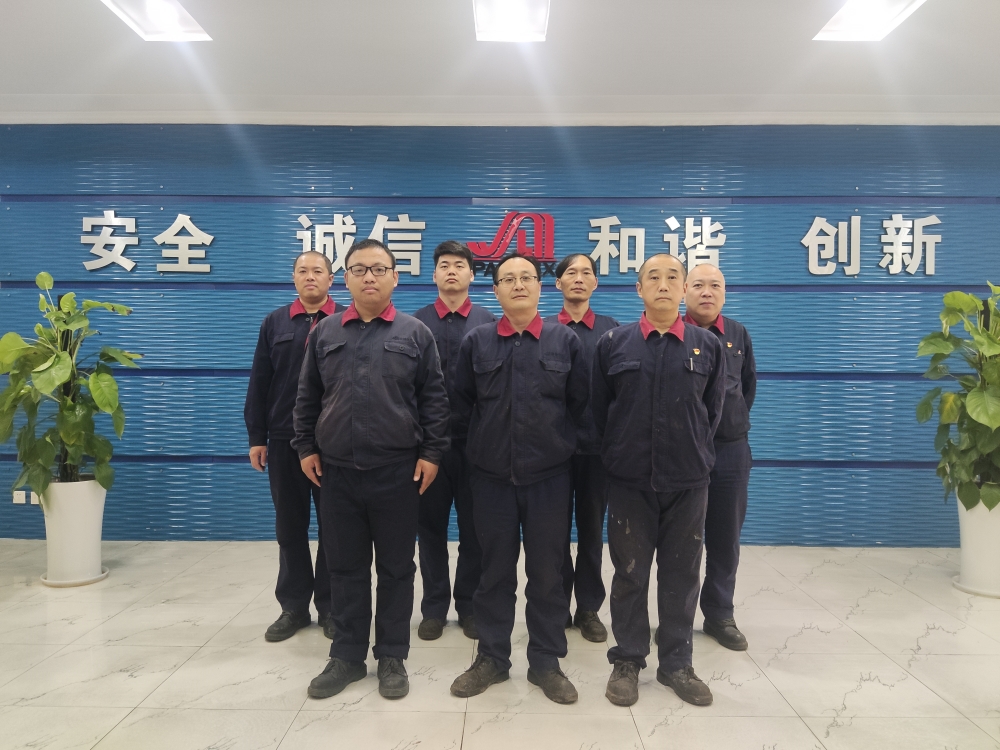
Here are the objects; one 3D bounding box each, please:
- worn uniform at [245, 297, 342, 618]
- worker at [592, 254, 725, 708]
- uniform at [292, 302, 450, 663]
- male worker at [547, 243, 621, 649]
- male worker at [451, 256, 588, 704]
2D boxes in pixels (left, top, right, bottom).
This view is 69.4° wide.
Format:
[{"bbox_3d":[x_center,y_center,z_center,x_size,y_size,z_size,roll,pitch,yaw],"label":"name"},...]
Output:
[{"bbox_3d":[-0.908,0.386,3.390,0.580,1.505,0.330,0,1,-2],"label":"worn uniform"},{"bbox_3d":[0.617,0.378,2.810,0.510,1.690,0.370,0,1,3],"label":"worker"},{"bbox_3d":[-0.509,0.426,2.850,0.610,1.425,0.340,0,1,-2],"label":"uniform"},{"bbox_3d":[0.369,0.314,3.450,0.514,1.788,0.380,0,1,4],"label":"male worker"},{"bbox_3d":[0.073,0.365,2.865,0.552,1.701,0.400,0,1,1],"label":"male worker"}]

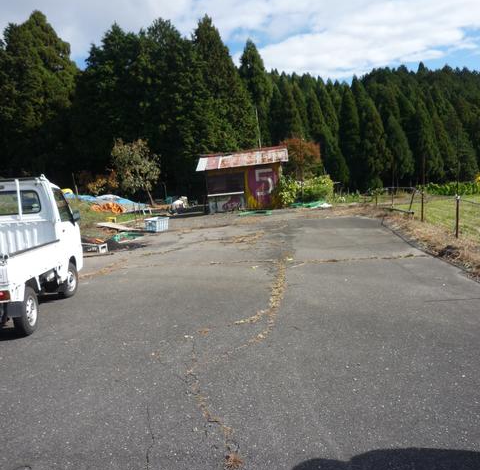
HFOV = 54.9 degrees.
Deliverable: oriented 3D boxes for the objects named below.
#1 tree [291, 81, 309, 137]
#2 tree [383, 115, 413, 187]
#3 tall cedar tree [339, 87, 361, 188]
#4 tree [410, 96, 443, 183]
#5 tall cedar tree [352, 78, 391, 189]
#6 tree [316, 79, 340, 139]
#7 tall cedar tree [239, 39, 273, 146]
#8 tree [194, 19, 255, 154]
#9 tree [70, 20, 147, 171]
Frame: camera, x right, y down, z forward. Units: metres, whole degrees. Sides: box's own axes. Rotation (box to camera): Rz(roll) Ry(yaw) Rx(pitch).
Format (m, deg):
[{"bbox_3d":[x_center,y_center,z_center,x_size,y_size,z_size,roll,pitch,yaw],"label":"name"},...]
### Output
[{"bbox_3d":[6.875,-11.486,53.406,2.500,12.160,2.500,0,6,0],"label":"tree"},{"bbox_3d":[16.780,-8.860,48.625,3.160,7.680,3.160,0,6,0],"label":"tree"},{"bbox_3d":[11.957,-10.534,50.470,2.520,10.860,2.520,0,6,0],"label":"tall cedar tree"},{"bbox_3d":[20.099,-9.980,49.547,3.640,9.290,3.640,0,6,0],"label":"tree"},{"bbox_3d":[14.062,-10.784,49.425,4.060,11.780,4.060,0,6,0],"label":"tall cedar tree"},{"bbox_3d":[10.414,-11.873,54.390,2.970,12.500,2.970,0,6,0],"label":"tree"},{"bbox_3d":[1.321,-10.035,39.377,2.900,12.770,2.900,0,6,0],"label":"tall cedar tree"},{"bbox_3d":[-1.070,-8.751,31.901,4.420,12.290,4.420,0,6,0],"label":"tree"},{"bbox_3d":[-9.222,-8.585,32.414,5.330,12.020,5.330,0,6,0],"label":"tree"}]

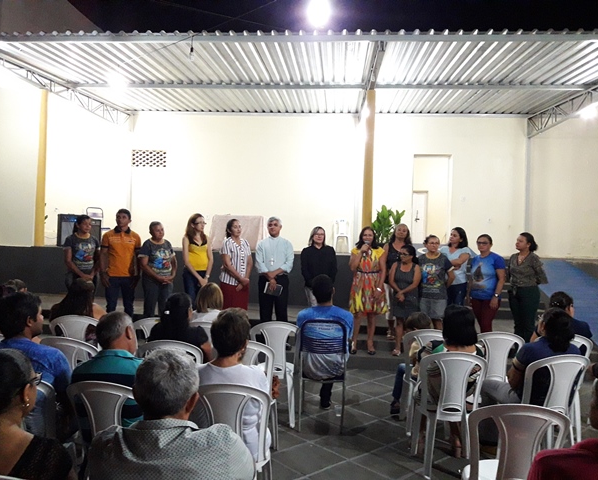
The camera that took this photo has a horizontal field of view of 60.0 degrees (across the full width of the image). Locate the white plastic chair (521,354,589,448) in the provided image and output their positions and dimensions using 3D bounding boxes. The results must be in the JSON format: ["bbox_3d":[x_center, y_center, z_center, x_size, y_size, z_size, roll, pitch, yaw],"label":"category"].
[{"bbox_3d":[1.625,1.180,3.610,0.440,0.870,0.510,1,0,-15],"label":"white plastic chair"}]

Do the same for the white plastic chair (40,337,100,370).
[{"bbox_3d":[-1.687,1.157,4.034,0.450,0.880,0.500,1,0,1],"label":"white plastic chair"}]

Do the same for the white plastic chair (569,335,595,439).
[{"bbox_3d":[2.162,1.199,4.424,0.450,0.880,0.500,1,0,0],"label":"white plastic chair"}]

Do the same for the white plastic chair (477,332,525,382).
[{"bbox_3d":[1.620,1.179,4.430,0.440,0.870,0.510,1,0,-3],"label":"white plastic chair"}]

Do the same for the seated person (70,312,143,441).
[{"bbox_3d":[-0.945,0.960,2.920,0.500,1.180,0.800,2,0,6],"label":"seated person"}]

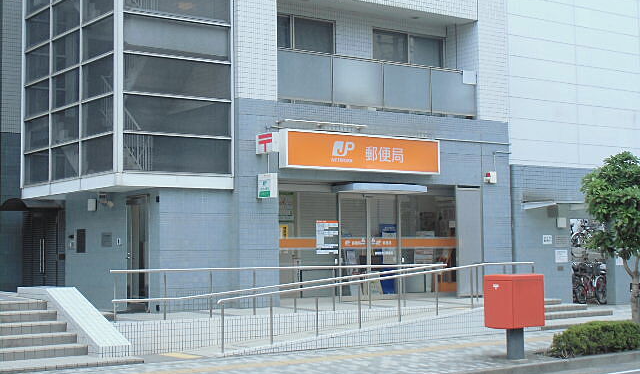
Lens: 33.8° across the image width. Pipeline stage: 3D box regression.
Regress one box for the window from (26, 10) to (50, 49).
[{"bbox_3d":[-5.952,-3.318,22.292,0.100,0.690,1.380,2,-5,-36],"label":"window"}]

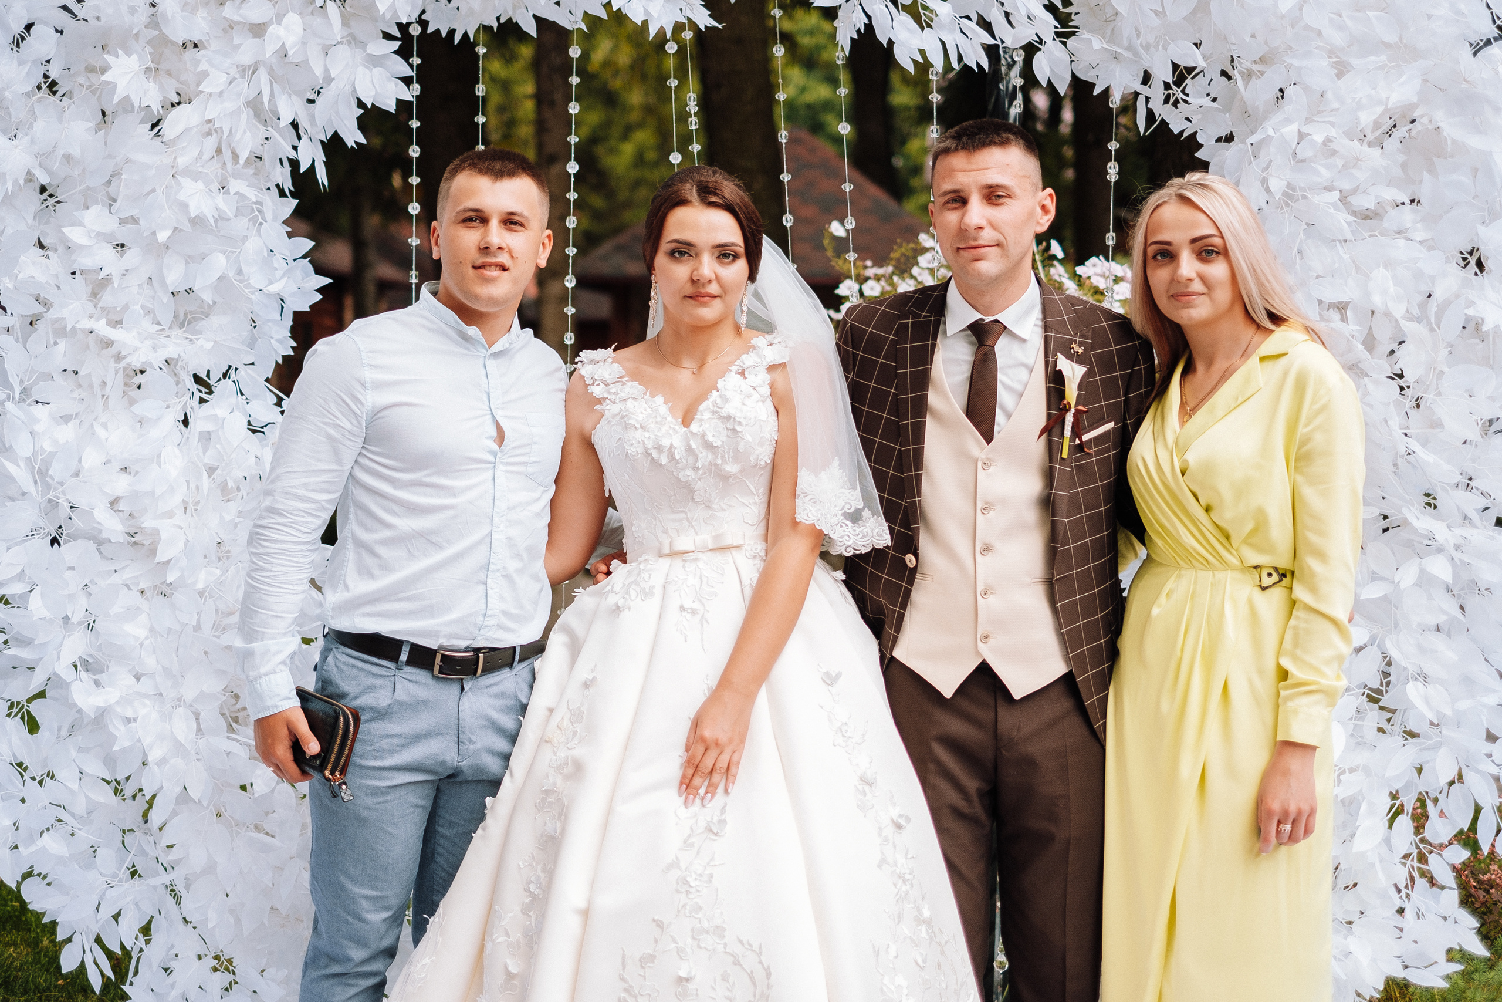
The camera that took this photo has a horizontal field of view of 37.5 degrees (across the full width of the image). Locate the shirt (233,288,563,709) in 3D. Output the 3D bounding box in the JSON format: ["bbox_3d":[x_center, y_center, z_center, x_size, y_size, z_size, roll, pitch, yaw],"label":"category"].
[{"bbox_3d":[-0.500,0.000,3.280,0.500,0.640,0.300,-2,4,-24],"label":"shirt"}]

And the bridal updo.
[{"bbox_3d":[-0.070,-0.398,3.220,0.180,0.190,0.230,0,4,-2],"label":"bridal updo"}]

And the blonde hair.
[{"bbox_3d":[0.690,-0.315,3.220,0.255,0.330,0.250,2,4,25],"label":"blonde hair"}]

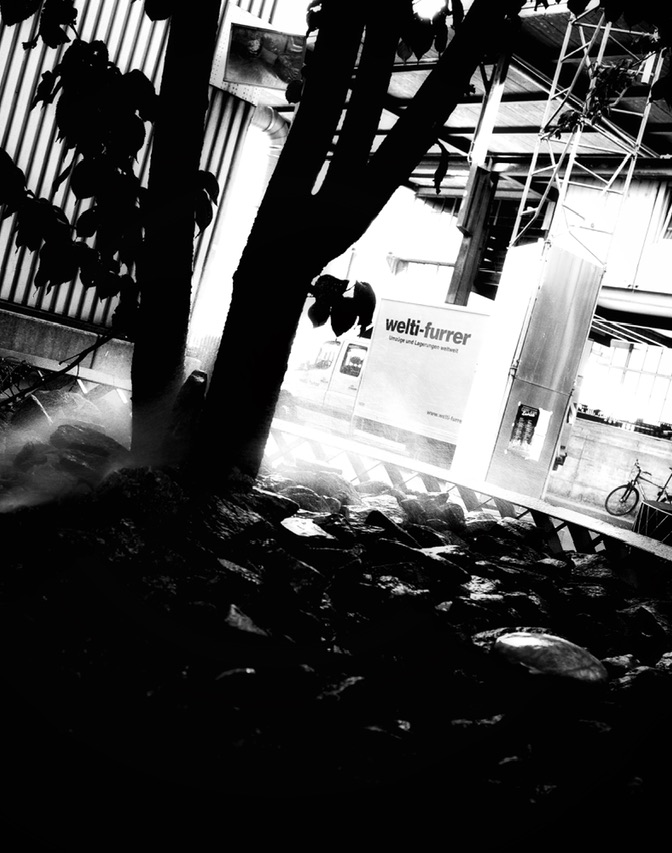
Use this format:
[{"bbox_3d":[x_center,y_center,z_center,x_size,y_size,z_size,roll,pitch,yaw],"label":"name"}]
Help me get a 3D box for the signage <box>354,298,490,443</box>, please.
[{"bbox_3d":[1.634,-1.044,18.413,0.120,2.343,3.000,13,3,-43],"label":"signage"}]

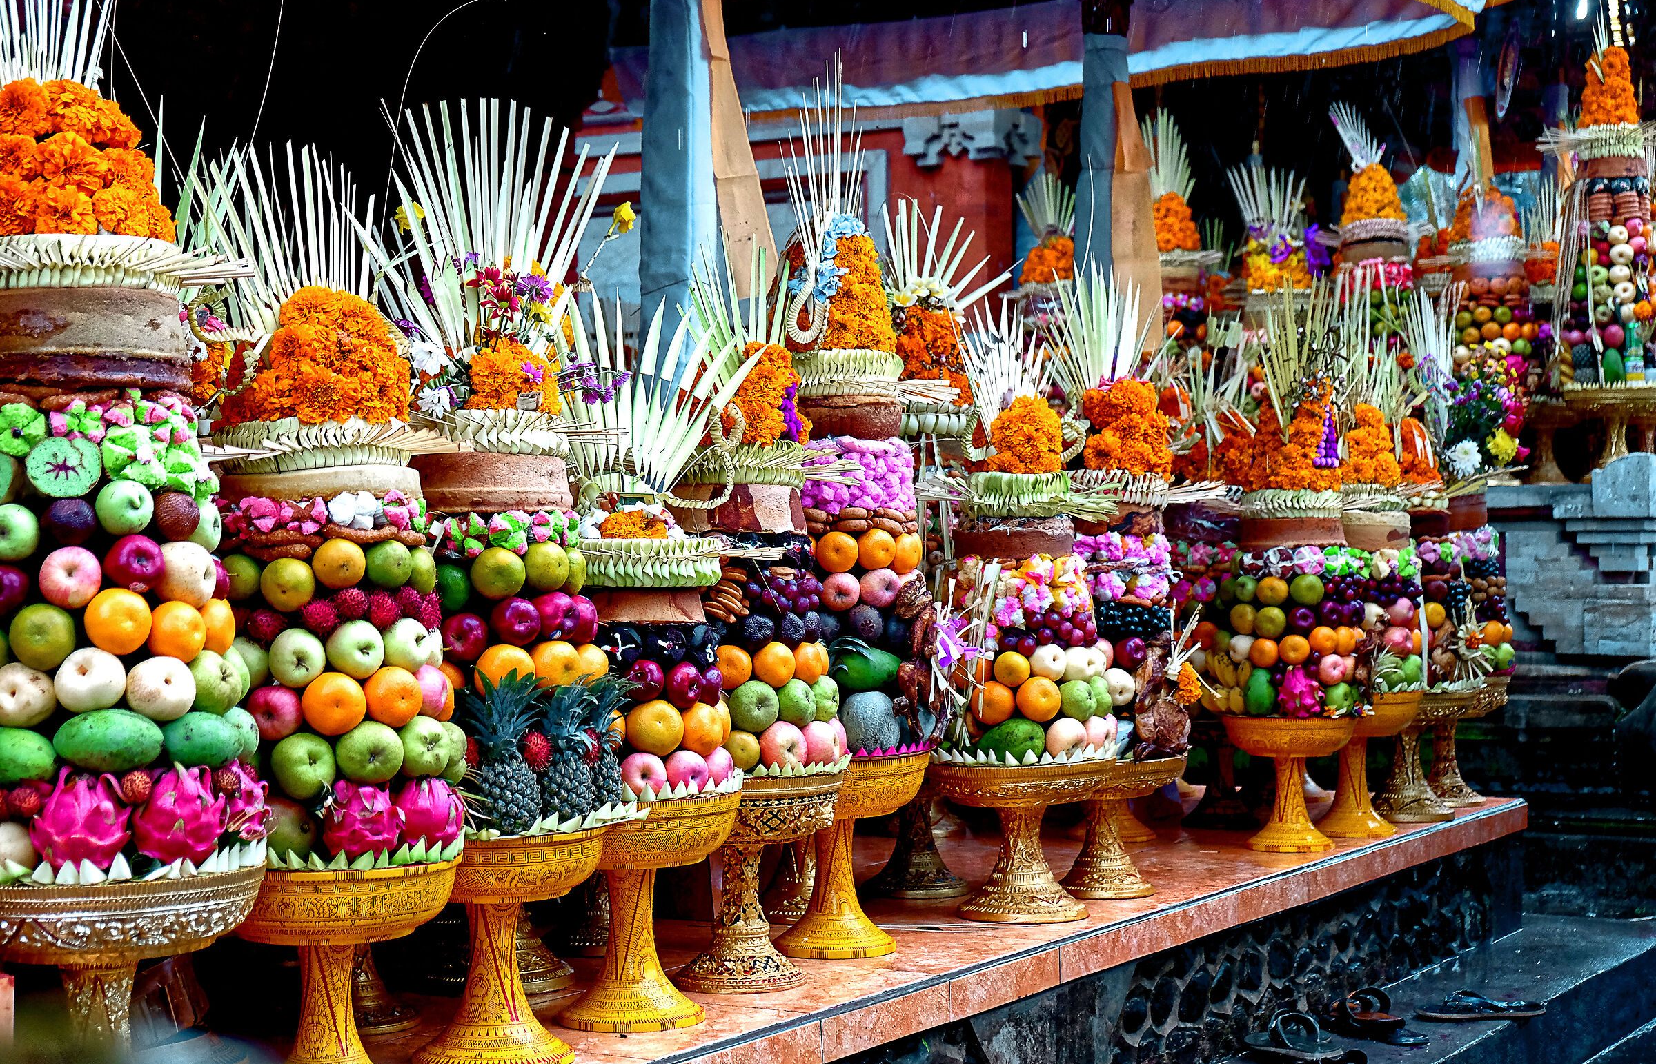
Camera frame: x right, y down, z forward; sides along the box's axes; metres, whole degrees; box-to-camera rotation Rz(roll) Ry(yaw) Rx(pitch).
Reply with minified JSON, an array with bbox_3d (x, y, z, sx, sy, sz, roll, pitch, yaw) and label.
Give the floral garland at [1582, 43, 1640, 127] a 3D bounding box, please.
[{"bbox_3d":[2.555,-1.454,8.400,0.195,0.262,0.195,0,-1,0],"label":"floral garland"}]

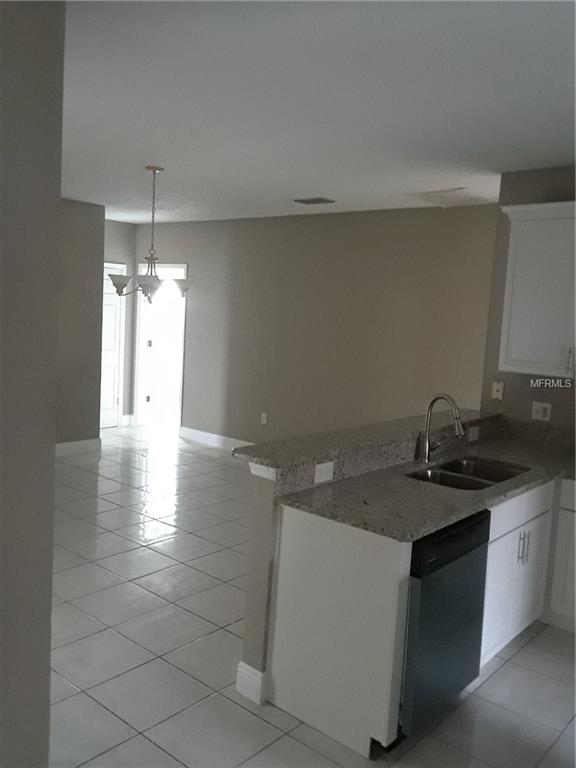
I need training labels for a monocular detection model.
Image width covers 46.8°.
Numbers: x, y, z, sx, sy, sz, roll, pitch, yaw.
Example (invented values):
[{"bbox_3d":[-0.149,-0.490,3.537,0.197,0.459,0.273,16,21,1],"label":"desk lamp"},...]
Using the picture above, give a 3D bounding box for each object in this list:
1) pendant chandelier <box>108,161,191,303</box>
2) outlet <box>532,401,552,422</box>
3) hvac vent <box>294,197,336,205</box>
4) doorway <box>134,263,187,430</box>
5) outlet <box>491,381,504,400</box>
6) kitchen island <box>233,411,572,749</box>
[{"bbox_3d":[-1.016,-1.108,4.991,0.610,0.988,0.610,3,6,0],"label":"pendant chandelier"},{"bbox_3d":[1.615,0.175,4.235,0.116,0.116,0.012,9,8,41],"label":"outlet"},{"bbox_3d":[0.235,-1.653,6.036,0.330,0.025,0.220,9,8,41],"label":"hvac vent"},{"bbox_3d":[-1.637,-0.450,8.618,0.976,2.165,0.130,9,8,41],"label":"doorway"},{"bbox_3d":[1.396,0.049,4.419,0.074,0.116,0.012,9,8,41],"label":"outlet"},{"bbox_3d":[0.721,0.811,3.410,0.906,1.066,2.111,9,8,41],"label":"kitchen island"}]

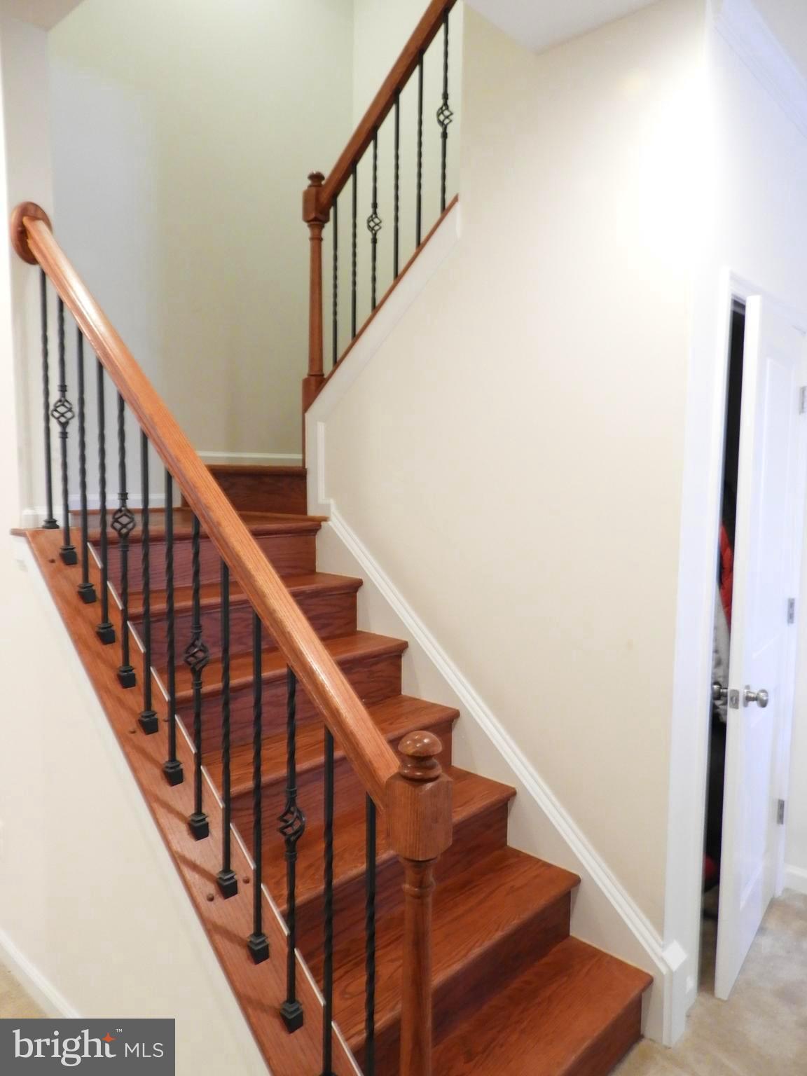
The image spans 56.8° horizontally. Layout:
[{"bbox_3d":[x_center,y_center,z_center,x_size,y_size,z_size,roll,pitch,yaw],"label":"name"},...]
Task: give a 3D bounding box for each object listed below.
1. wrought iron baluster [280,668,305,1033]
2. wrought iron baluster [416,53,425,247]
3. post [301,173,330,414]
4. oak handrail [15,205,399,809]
[{"bbox_3d":[-0.210,0.584,1.415,0.048,0.725,0.048,5,6,43],"label":"wrought iron baluster"},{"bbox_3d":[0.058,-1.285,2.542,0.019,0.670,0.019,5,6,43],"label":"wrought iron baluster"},{"bbox_3d":[-0.344,-0.938,2.935,0.076,0.964,0.076,5,6,43],"label":"post"},{"bbox_3d":[-0.520,-0.233,1.641,0.060,0.064,1.833,-4,47,-47],"label":"oak handrail"}]

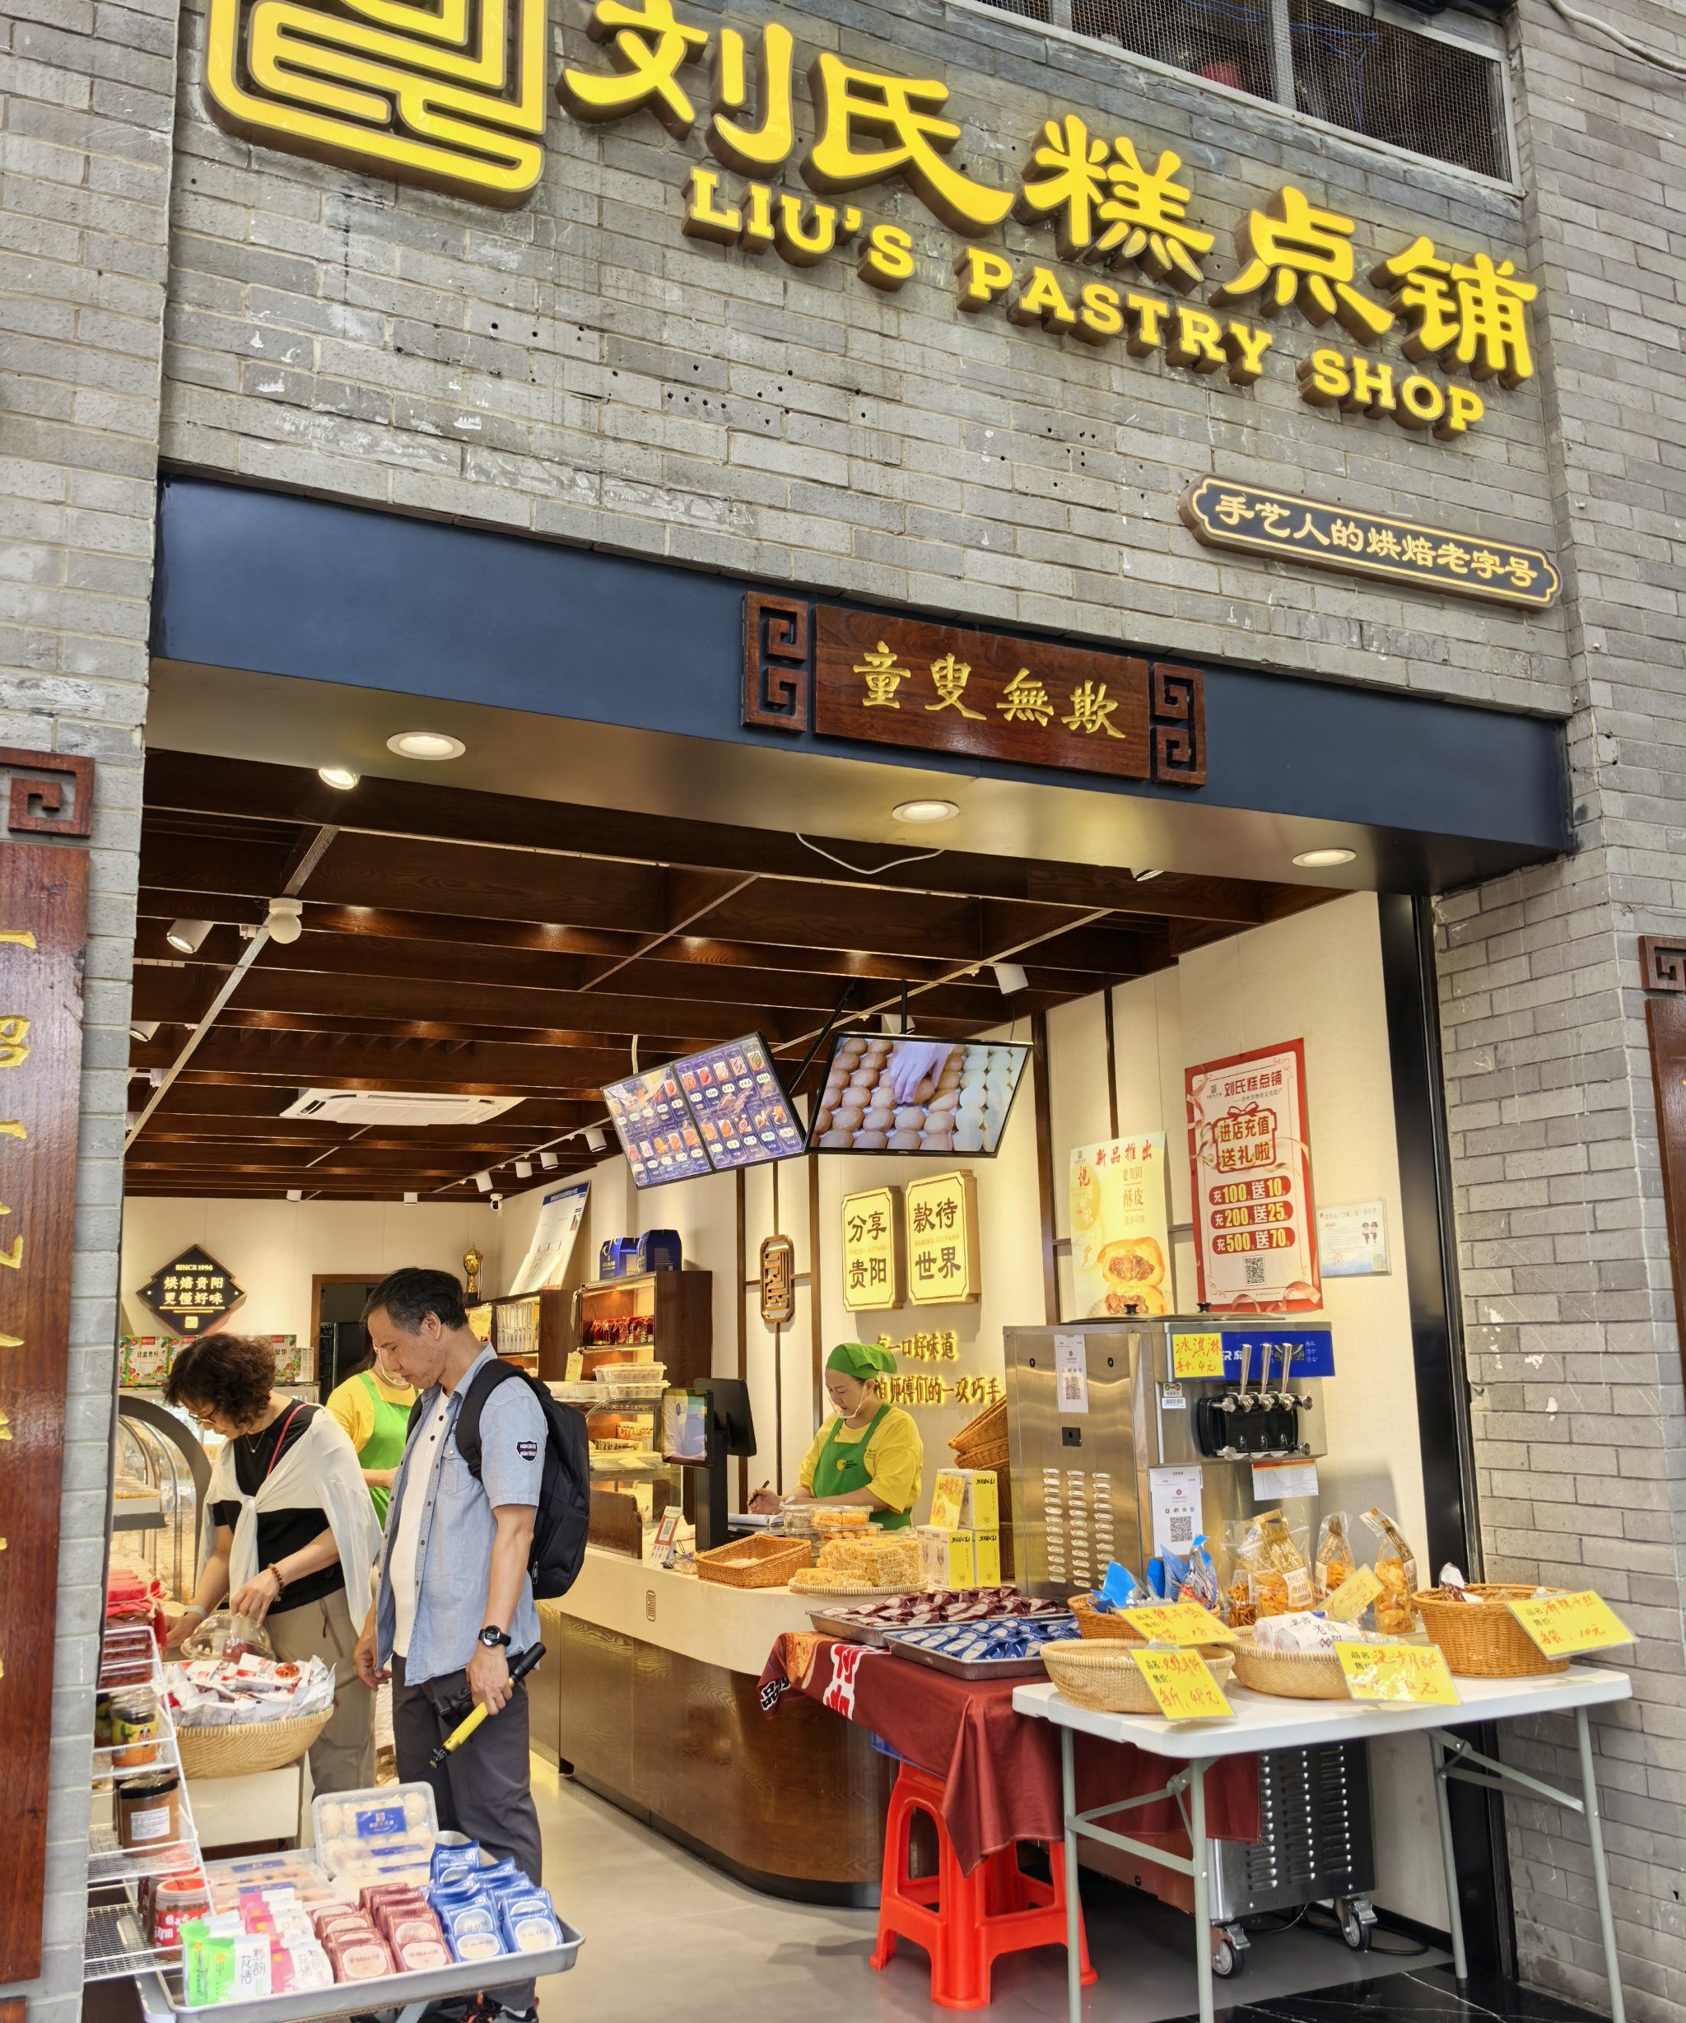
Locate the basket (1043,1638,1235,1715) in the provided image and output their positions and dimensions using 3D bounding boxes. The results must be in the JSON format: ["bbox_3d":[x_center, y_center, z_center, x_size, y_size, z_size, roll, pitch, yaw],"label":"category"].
[{"bbox_3d":[0.636,1.428,3.766,0.409,0.101,0.409,-1,-11,0],"label":"basket"}]

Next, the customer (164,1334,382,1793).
[{"bbox_3d":[-1.401,1.575,4.285,0.500,1.550,0.450,-11,-15,42],"label":"customer"}]

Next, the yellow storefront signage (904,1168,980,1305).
[{"bbox_3d":[0.403,0.914,7.004,0.048,0.495,0.525,4,-12,-25],"label":"yellow storefront signage"}]

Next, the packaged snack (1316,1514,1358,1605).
[{"bbox_3d":[1.205,1.375,4.288,0.100,0.285,0.080,-4,-11,15],"label":"packaged snack"}]

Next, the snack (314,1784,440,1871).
[{"bbox_3d":[-0.838,1.480,3.173,0.205,0.050,0.165,4,30,-24],"label":"snack"}]

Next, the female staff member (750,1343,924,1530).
[{"bbox_3d":[-0.002,1.892,5.921,0.520,1.500,0.470,-11,-15,41],"label":"female staff member"}]

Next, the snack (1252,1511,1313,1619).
[{"bbox_3d":[1.065,1.355,4.208,0.120,0.310,0.080,4,-12,-24],"label":"snack"}]

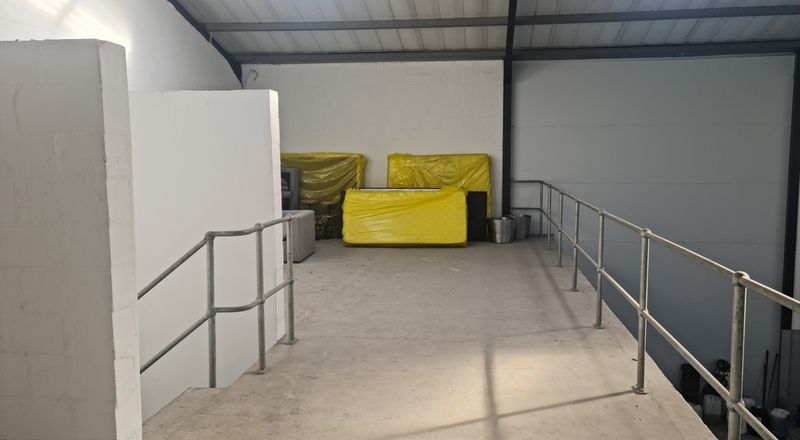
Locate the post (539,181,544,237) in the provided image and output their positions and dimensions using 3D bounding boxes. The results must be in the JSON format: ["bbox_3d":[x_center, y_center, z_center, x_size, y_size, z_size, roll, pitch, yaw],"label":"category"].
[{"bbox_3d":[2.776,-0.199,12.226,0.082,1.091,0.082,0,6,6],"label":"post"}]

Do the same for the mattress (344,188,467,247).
[{"bbox_3d":[0.086,-0.048,11.103,2.198,1.020,0.272,0,6,6],"label":"mattress"}]

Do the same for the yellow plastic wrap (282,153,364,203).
[{"bbox_3d":[-1.780,-0.522,13.212,2.080,1.730,0.420,1,6,8],"label":"yellow plastic wrap"}]

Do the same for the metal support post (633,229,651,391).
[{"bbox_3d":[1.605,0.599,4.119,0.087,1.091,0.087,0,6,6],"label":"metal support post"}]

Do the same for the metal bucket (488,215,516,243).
[{"bbox_3d":[1.890,0.193,11.510,0.514,0.455,0.514,0,6,6],"label":"metal bucket"}]

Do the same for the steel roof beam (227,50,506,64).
[{"bbox_3d":[-0.660,-3.235,12.457,5.425,0.185,0.087,0,6,6],"label":"steel roof beam"}]

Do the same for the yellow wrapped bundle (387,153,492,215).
[{"bbox_3d":[0.810,-0.491,12.893,2.140,1.730,0.380,1,6,8],"label":"yellow wrapped bundle"}]

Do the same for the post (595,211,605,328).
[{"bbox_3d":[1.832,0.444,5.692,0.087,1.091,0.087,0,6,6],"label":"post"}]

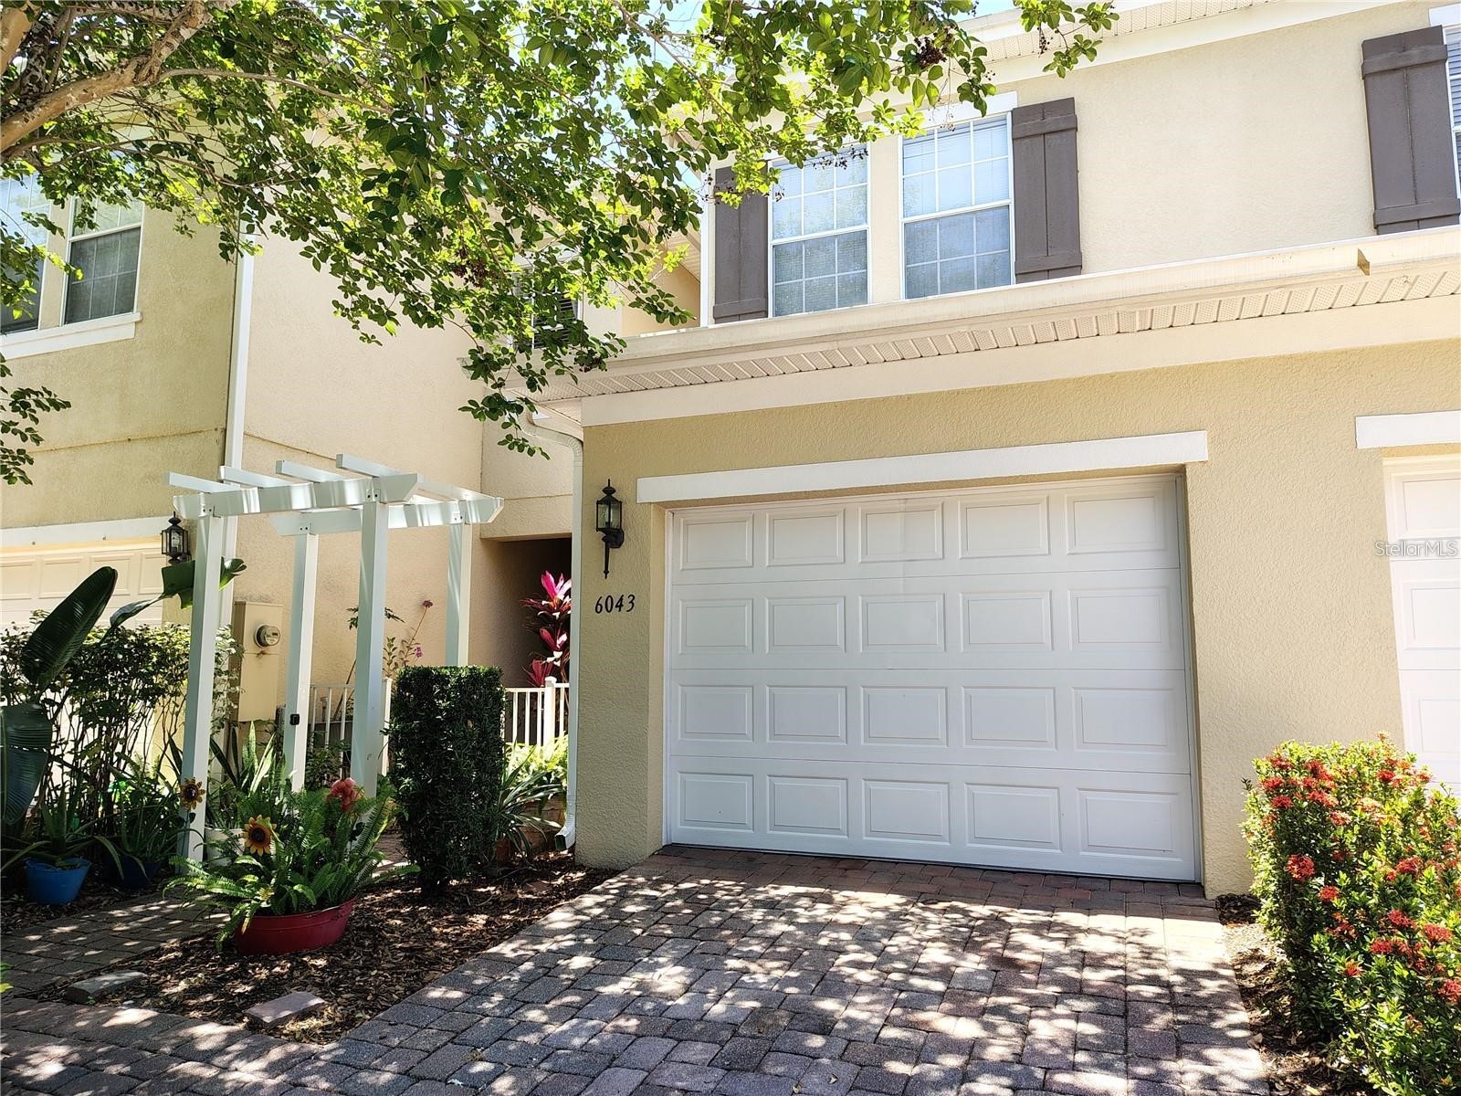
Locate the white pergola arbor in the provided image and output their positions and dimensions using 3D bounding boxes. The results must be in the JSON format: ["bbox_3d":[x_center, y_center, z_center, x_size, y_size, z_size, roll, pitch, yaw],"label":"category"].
[{"bbox_3d":[-2.444,0.775,6.262,1.900,2.335,1.500,-3,-7,22],"label":"white pergola arbor"}]

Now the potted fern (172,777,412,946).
[{"bbox_3d":[-2.083,1.473,4.761,1.000,0.750,0.900,3,-7,-23],"label":"potted fern"}]

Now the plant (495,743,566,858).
[{"bbox_3d":[-1.315,1.552,6.307,0.700,0.740,0.680,1,-7,-11],"label":"plant"}]

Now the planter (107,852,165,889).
[{"bbox_3d":[-3.379,1.827,5.761,0.300,0.190,0.300,4,-8,-29],"label":"planter"}]

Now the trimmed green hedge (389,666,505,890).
[{"bbox_3d":[-1.530,1.255,5.527,0.420,1.220,0.420,-3,-7,22],"label":"trimmed green hedge"}]

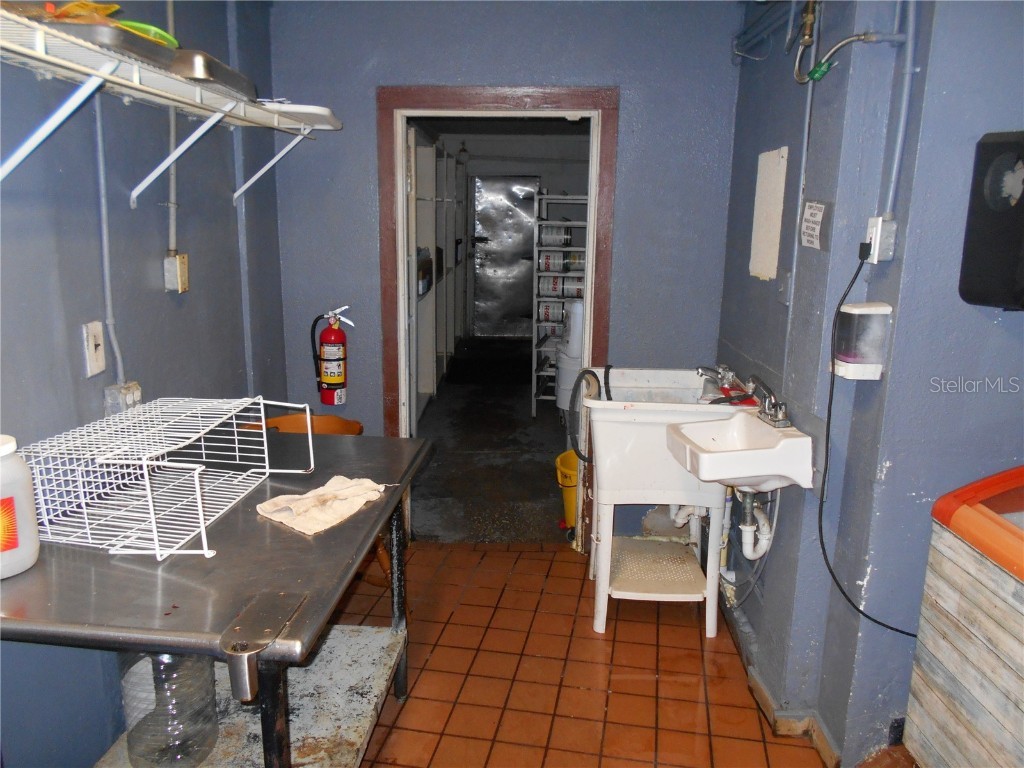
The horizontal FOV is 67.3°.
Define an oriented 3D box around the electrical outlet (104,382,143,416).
[{"bbox_3d":[-1.026,0.056,2.033,0.047,0.106,0.107,1,12,1],"label":"electrical outlet"}]

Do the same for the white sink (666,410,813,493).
[{"bbox_3d":[0.655,0.201,2.274,0.313,0.198,0.409,0,11,-2],"label":"white sink"}]

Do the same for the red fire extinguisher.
[{"bbox_3d":[-0.806,-0.122,3.465,0.201,0.457,0.140,1,11,3],"label":"red fire extinguisher"}]

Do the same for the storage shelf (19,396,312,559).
[{"bbox_3d":[-0.743,0.186,1.760,0.375,0.215,0.542,2,12,5],"label":"storage shelf"}]

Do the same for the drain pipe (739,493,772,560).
[{"bbox_3d":[0.735,0.437,2.311,0.085,0.178,0.085,1,11,3],"label":"drain pipe"}]

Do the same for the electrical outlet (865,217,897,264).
[{"bbox_3d":[0.898,-0.346,1.863,0.042,0.111,0.072,1,12,1],"label":"electrical outlet"}]

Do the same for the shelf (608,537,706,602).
[{"bbox_3d":[0.570,0.759,3.161,0.385,0.050,0.506,1,11,3],"label":"shelf"}]

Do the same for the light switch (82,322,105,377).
[{"bbox_3d":[-1.026,-0.087,1.887,0.011,0.124,0.075,1,12,1],"label":"light switch"}]

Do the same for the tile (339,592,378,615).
[{"bbox_3d":[-0.622,0.882,3.071,0.150,0.012,0.150,3,12,10],"label":"tile"}]

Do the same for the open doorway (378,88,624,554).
[{"bbox_3d":[-0.072,-0.244,3.538,1.035,2.103,0.150,1,11,3],"label":"open doorway"}]

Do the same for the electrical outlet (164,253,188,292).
[{"bbox_3d":[-1.029,-0.337,2.355,0.045,0.112,0.068,1,12,1],"label":"electrical outlet"}]

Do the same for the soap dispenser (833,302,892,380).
[{"bbox_3d":[0.872,-0.105,1.911,0.091,0.179,0.107,1,12,1],"label":"soap dispenser"}]

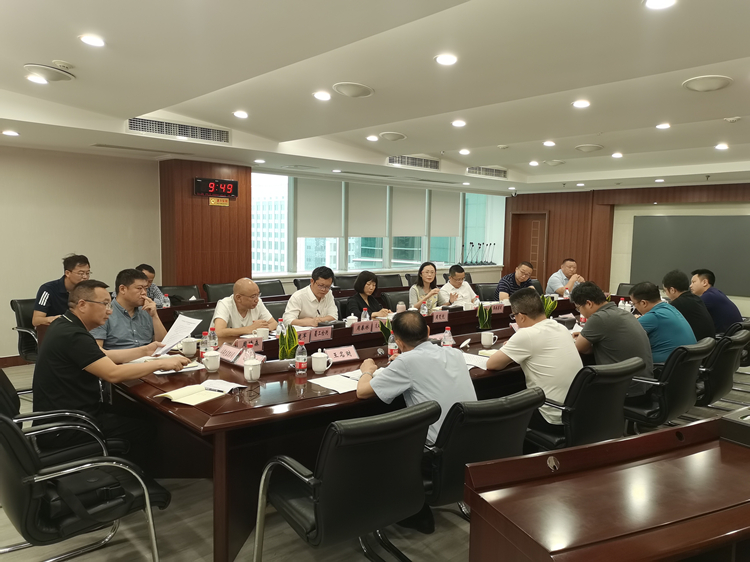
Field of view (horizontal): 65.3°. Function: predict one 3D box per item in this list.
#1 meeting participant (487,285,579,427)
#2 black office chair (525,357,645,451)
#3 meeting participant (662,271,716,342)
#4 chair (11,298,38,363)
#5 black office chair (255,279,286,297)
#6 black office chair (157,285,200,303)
[{"bbox_3d":[0.961,0.669,3.727,0.580,1.260,0.900,-3,6,-37],"label":"meeting participant"},{"bbox_3d":[1.106,0.854,3.405,0.600,0.890,0.650,-3,6,-38],"label":"black office chair"},{"bbox_3d":[2.638,0.538,5.188,0.520,1.260,0.760,-4,6,-42],"label":"meeting participant"},{"bbox_3d":[-2.929,0.621,5.489,0.650,0.880,0.600,3,5,27],"label":"chair"},{"bbox_3d":[-1.176,0.470,7.621,0.620,0.920,0.570,4,6,34],"label":"black office chair"},{"bbox_3d":[-2.212,0.513,6.870,0.600,0.900,0.640,-3,6,-39],"label":"black office chair"}]

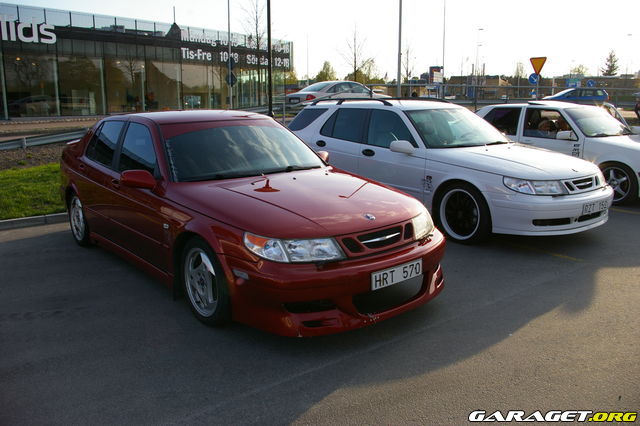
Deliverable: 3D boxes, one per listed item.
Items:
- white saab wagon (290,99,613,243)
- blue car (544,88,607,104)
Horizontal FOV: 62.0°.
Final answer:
[{"bbox_3d":[1.455,-0.781,7.287,1.830,1.480,4.820,-10,16,-35],"label":"white saab wagon"},{"bbox_3d":[15.048,-6.698,31.911,4.250,1.460,1.750,-1,13,0],"label":"blue car"}]

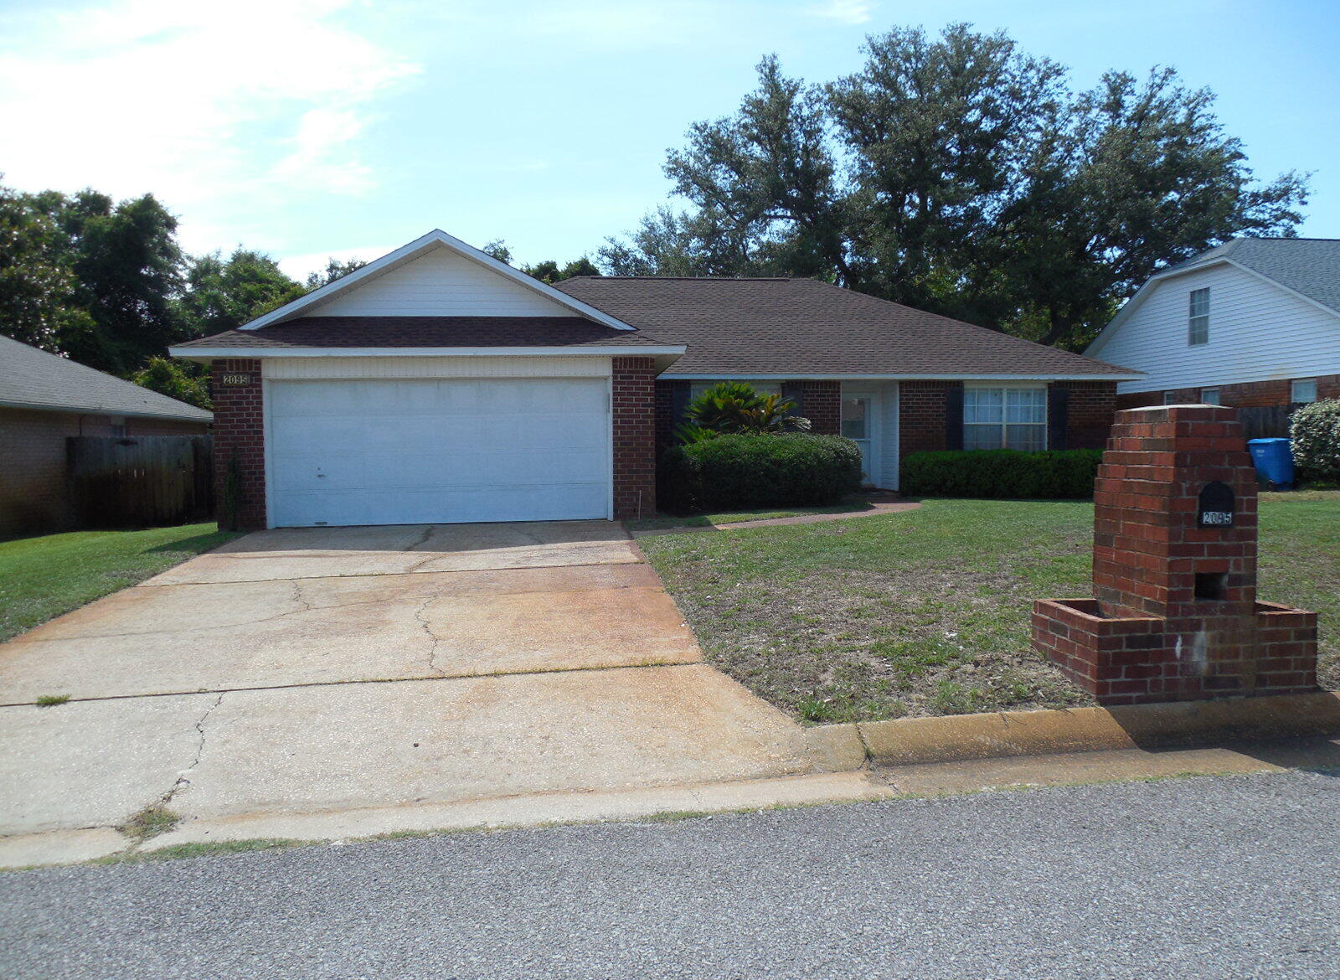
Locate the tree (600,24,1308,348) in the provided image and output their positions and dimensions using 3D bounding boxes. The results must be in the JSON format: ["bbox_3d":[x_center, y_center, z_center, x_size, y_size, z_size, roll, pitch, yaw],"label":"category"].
[{"bbox_3d":[10.756,-8.957,36.691,26.556,17.027,22.000,-1,3,-6],"label":"tree"}]

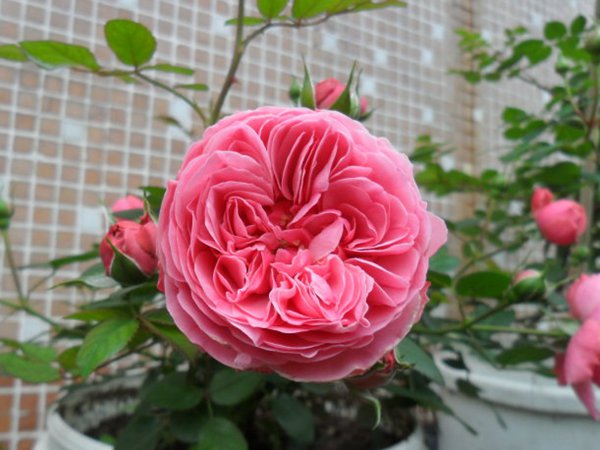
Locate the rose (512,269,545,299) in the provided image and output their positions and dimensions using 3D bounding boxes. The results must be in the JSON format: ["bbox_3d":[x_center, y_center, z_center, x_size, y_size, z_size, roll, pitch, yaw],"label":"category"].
[{"bbox_3d":[0.195,0.051,0.400,0.023,0.027,0.023,36,6,0],"label":"rose"}]

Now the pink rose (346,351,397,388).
[{"bbox_3d":[0.036,0.070,0.235,0.024,0.025,0.024,21,25,-30],"label":"pink rose"}]

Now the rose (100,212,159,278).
[{"bbox_3d":[-0.093,0.012,0.258,0.030,0.034,0.030,-16,18,0],"label":"rose"}]

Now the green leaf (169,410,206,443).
[{"bbox_3d":[-0.092,0.167,0.385,0.028,0.036,0.006,26,-36,21],"label":"green leaf"}]

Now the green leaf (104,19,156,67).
[{"bbox_3d":[-0.107,-0.115,0.295,0.033,0.035,0.006,-6,-23,-3],"label":"green leaf"}]

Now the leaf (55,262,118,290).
[{"bbox_3d":[-0.126,0.030,0.275,0.036,0.007,0.018,-6,37,2],"label":"leaf"}]

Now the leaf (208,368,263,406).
[{"bbox_3d":[-0.052,0.130,0.375,0.046,0.031,0.006,-21,-32,-21],"label":"leaf"}]

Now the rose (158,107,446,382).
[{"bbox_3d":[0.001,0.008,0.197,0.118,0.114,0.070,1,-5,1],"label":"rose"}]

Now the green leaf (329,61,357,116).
[{"bbox_3d":[0.024,-0.077,0.265,0.014,0.031,0.007,21,-6,-11],"label":"green leaf"}]

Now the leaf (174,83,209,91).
[{"bbox_3d":[-0.066,-0.084,0.285,0.022,0.004,0.013,1,9,6],"label":"leaf"}]

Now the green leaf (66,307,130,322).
[{"bbox_3d":[-0.114,0.051,0.265,0.036,0.004,0.018,-2,18,-6],"label":"green leaf"}]

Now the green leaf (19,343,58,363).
[{"bbox_3d":[-0.207,0.101,0.370,0.032,0.022,0.005,7,-45,7],"label":"green leaf"}]

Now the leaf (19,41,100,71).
[{"bbox_3d":[-0.159,-0.112,0.310,0.055,0.008,0.025,19,-30,0],"label":"leaf"}]

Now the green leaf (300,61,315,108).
[{"bbox_3d":[0.004,-0.080,0.265,0.009,0.029,0.007,-8,-6,6],"label":"green leaf"}]

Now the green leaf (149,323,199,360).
[{"bbox_3d":[-0.070,0.064,0.260,0.038,0.020,0.007,20,-40,17],"label":"green leaf"}]

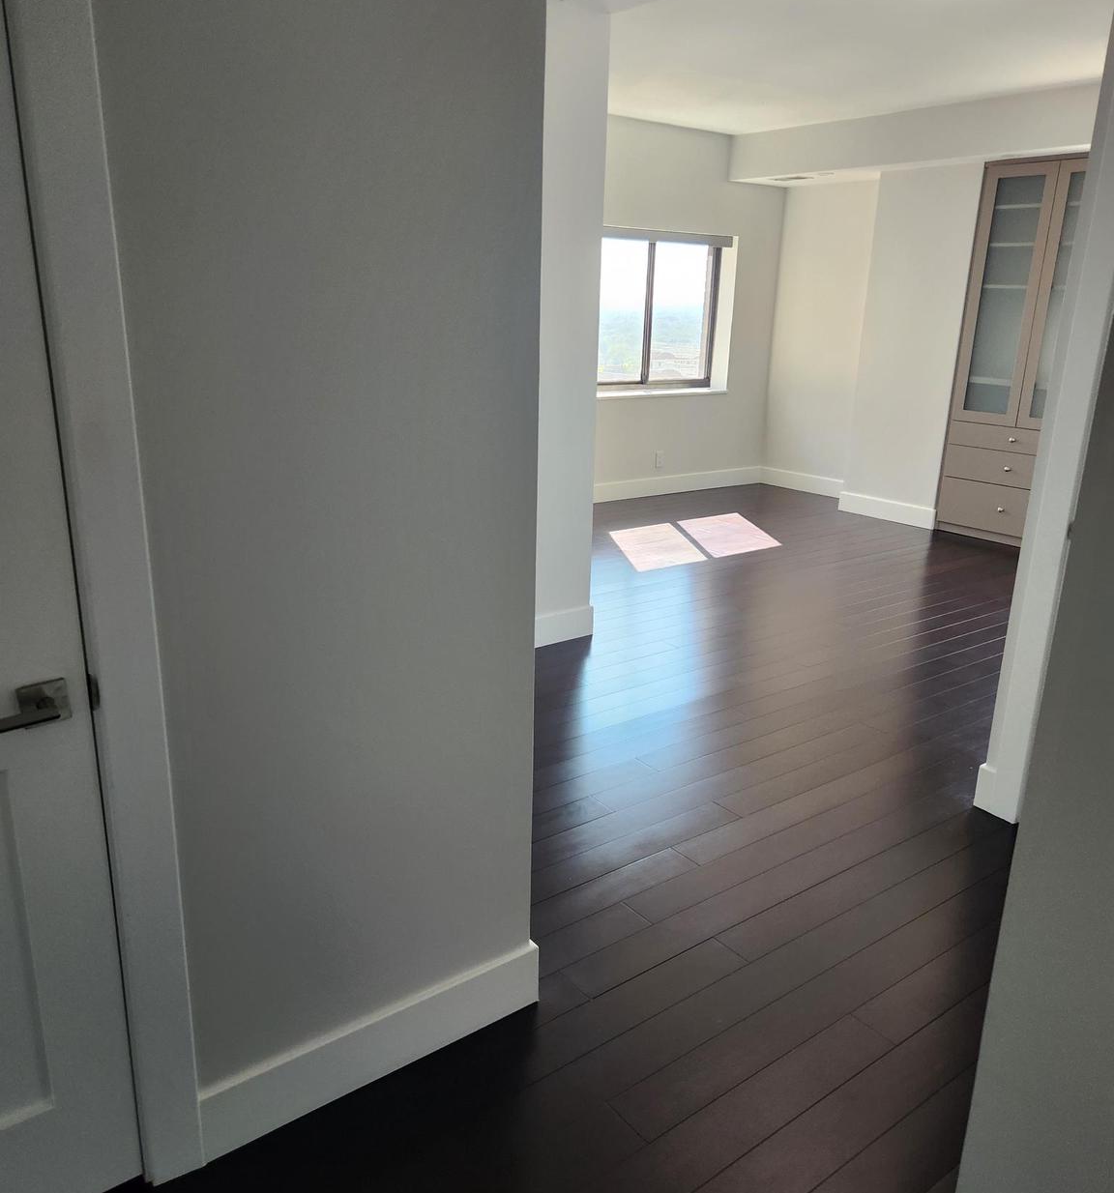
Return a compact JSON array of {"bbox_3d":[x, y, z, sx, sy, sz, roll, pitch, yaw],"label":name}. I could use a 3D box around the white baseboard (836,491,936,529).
[{"bbox_3d":[2.448,-0.641,7.336,0.020,0.140,0.834,-11,20,-36],"label":"white baseboard"}]

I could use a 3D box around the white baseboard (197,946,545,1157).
[{"bbox_3d":[-0.339,0.889,1.971,0.739,0.140,0.020,-11,20,-36],"label":"white baseboard"}]

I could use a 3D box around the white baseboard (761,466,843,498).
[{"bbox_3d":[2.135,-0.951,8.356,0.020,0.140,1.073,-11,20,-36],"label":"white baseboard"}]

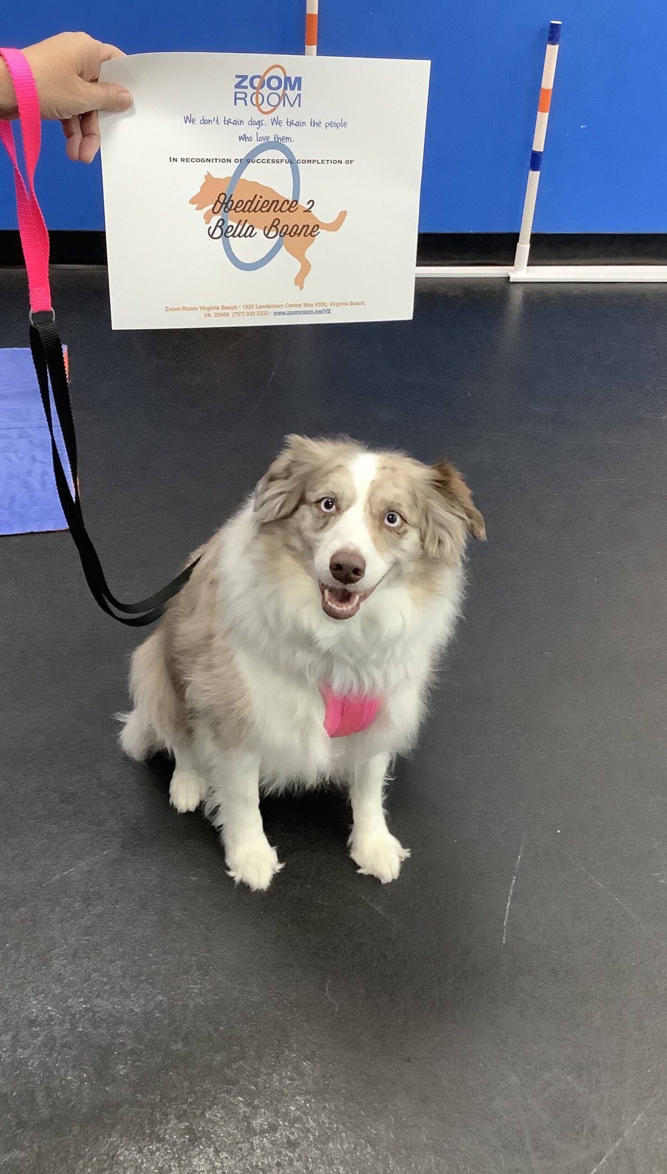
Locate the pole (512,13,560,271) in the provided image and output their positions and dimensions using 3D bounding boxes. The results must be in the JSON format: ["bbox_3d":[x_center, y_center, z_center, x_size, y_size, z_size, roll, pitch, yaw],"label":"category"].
[{"bbox_3d":[0.521,-1.104,2.695,0.034,0.607,0.034,3,34,0],"label":"pole"}]

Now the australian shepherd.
[{"bbox_3d":[-0.071,0.008,1.118,0.290,0.505,0.440,-11,37,-20],"label":"australian shepherd"}]

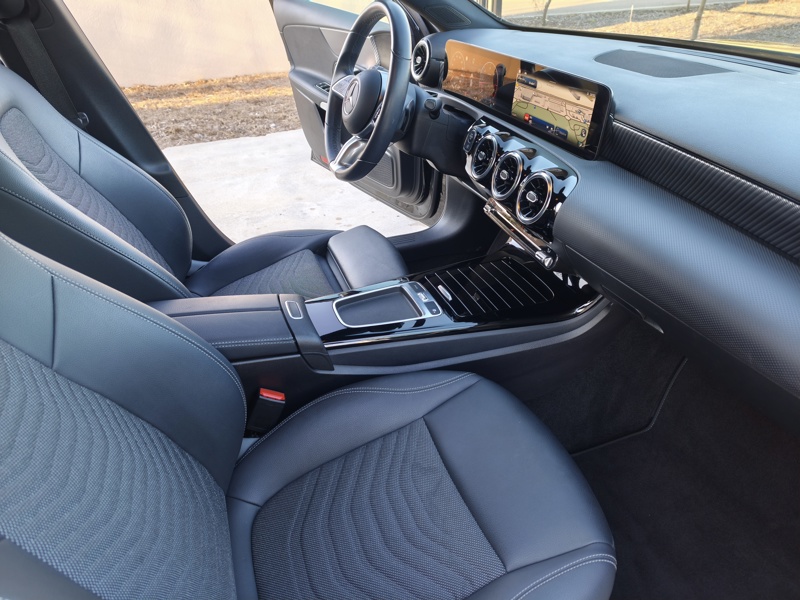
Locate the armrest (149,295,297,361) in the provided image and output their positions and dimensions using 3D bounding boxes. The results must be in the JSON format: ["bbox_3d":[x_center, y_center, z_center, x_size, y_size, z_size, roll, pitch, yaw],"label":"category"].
[{"bbox_3d":[-0.335,0.059,0.890,0.290,0.055,0.165,-4,32,-22],"label":"armrest"}]

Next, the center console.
[{"bbox_3d":[0.098,-0.018,1.038,0.540,0.060,0.275,-11,34,-18],"label":"center console"}]

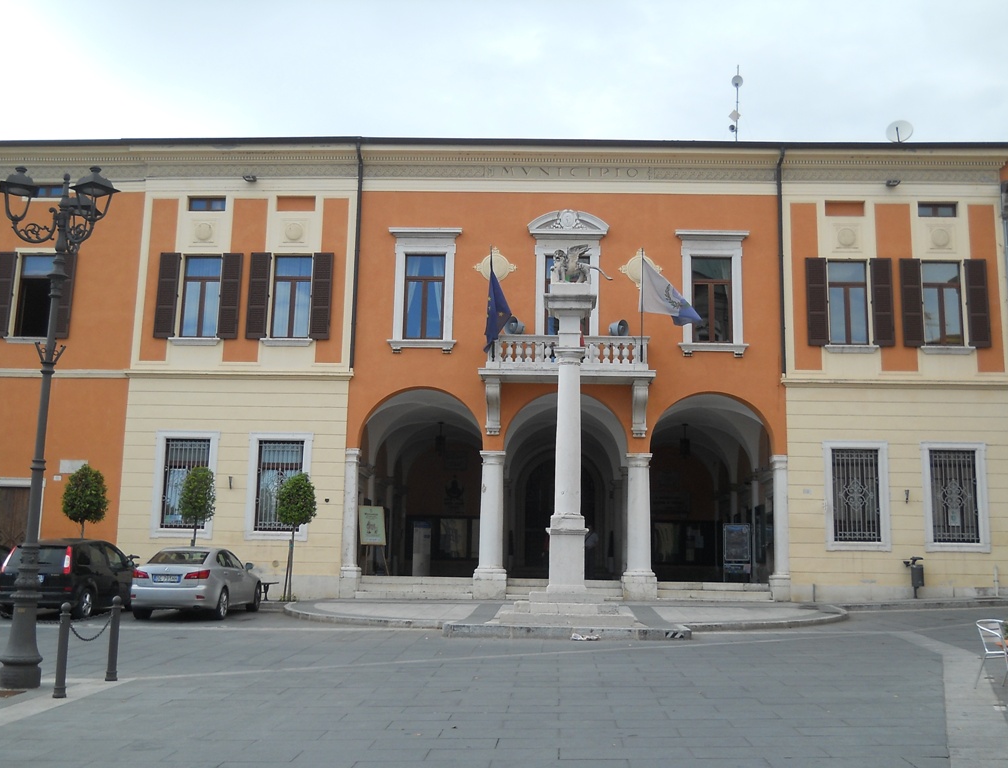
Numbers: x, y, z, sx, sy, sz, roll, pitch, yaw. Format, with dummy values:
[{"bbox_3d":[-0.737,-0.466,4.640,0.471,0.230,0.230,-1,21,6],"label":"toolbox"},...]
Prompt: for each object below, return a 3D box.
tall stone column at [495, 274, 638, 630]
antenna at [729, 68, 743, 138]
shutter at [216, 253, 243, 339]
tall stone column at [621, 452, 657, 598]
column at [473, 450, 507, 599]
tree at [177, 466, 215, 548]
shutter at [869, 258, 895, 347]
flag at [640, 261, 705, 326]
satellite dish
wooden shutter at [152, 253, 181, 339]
[{"bbox_3d":[1.143,1.217,21.486,2.206,6.016,2.206,1,-12,3],"label":"tall stone column"},{"bbox_3d":[6.954,-8.352,36.415,0.430,2.620,0.380,1,-12,1],"label":"antenna"},{"bbox_3d":[-7.251,-2.331,32.179,0.536,2.344,0.060,1,-11,2],"label":"shutter"},{"bbox_3d":[3.194,3.395,28.693,0.788,3.417,0.788,1,-12,3],"label":"tall stone column"},{"bbox_3d":[-0.317,3.654,31.266,0.850,3.790,0.850,1,-12,1],"label":"column"},{"bbox_3d":[-7.480,3.609,29.345,0.889,3.247,0.889,1,-12,1],"label":"tree"},{"bbox_3d":[9.087,-1.960,29.076,0.493,2.185,0.060,1,-12,3],"label":"shutter"},{"bbox_3d":[3.945,-2.182,28.699,1.495,1.694,0.350,1,-12,3],"label":"flag"},{"bbox_3d":[10.770,-6.870,33.000,0.740,0.760,0.400,-5,-26,26],"label":"satellite dish"},{"bbox_3d":[-8.281,-2.180,29.866,0.499,2.167,0.060,1,-12,3],"label":"wooden shutter"}]

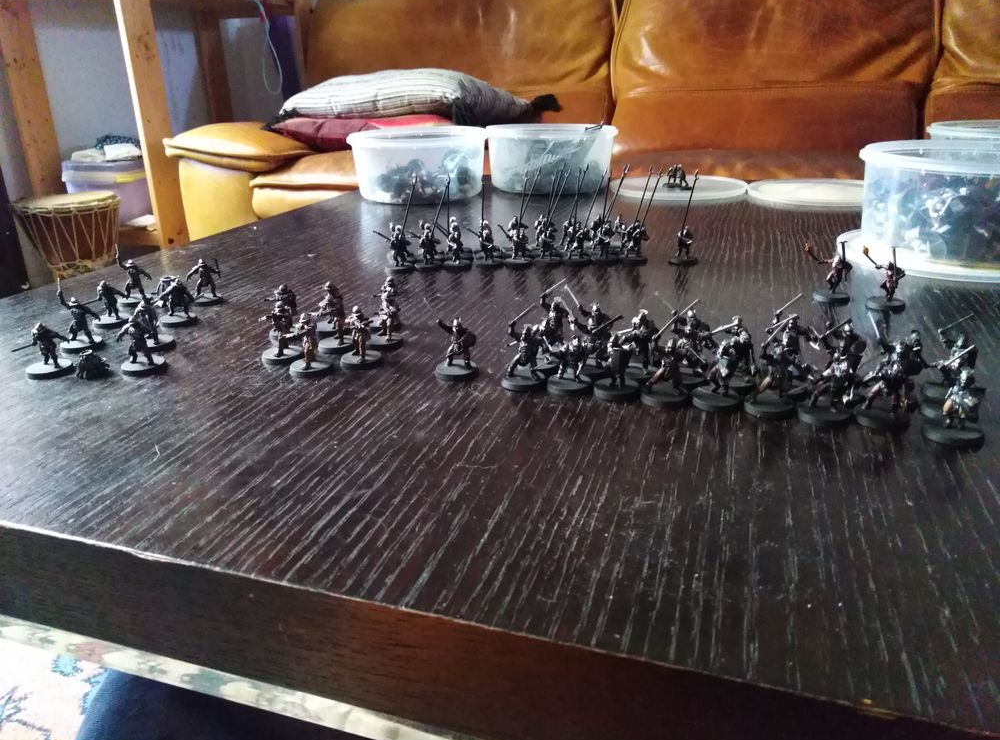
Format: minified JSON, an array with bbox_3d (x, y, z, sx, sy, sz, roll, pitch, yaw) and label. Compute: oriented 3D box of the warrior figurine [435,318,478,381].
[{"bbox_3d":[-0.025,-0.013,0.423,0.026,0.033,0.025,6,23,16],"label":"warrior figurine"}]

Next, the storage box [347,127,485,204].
[{"bbox_3d":[-0.108,-0.275,0.996,0.181,0.079,0.181,-1,22,0],"label":"storage box"}]

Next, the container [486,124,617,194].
[{"bbox_3d":[0.072,-0.299,1.055,0.182,0.078,0.182,-1,22,0],"label":"container"}]

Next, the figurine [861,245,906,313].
[{"bbox_3d":[0.270,-0.064,0.523,0.031,0.045,0.027,13,26,29],"label":"figurine"}]

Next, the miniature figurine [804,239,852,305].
[{"bbox_3d":[0.238,-0.071,0.541,0.034,0.045,0.027,16,27,34],"label":"miniature figurine"}]

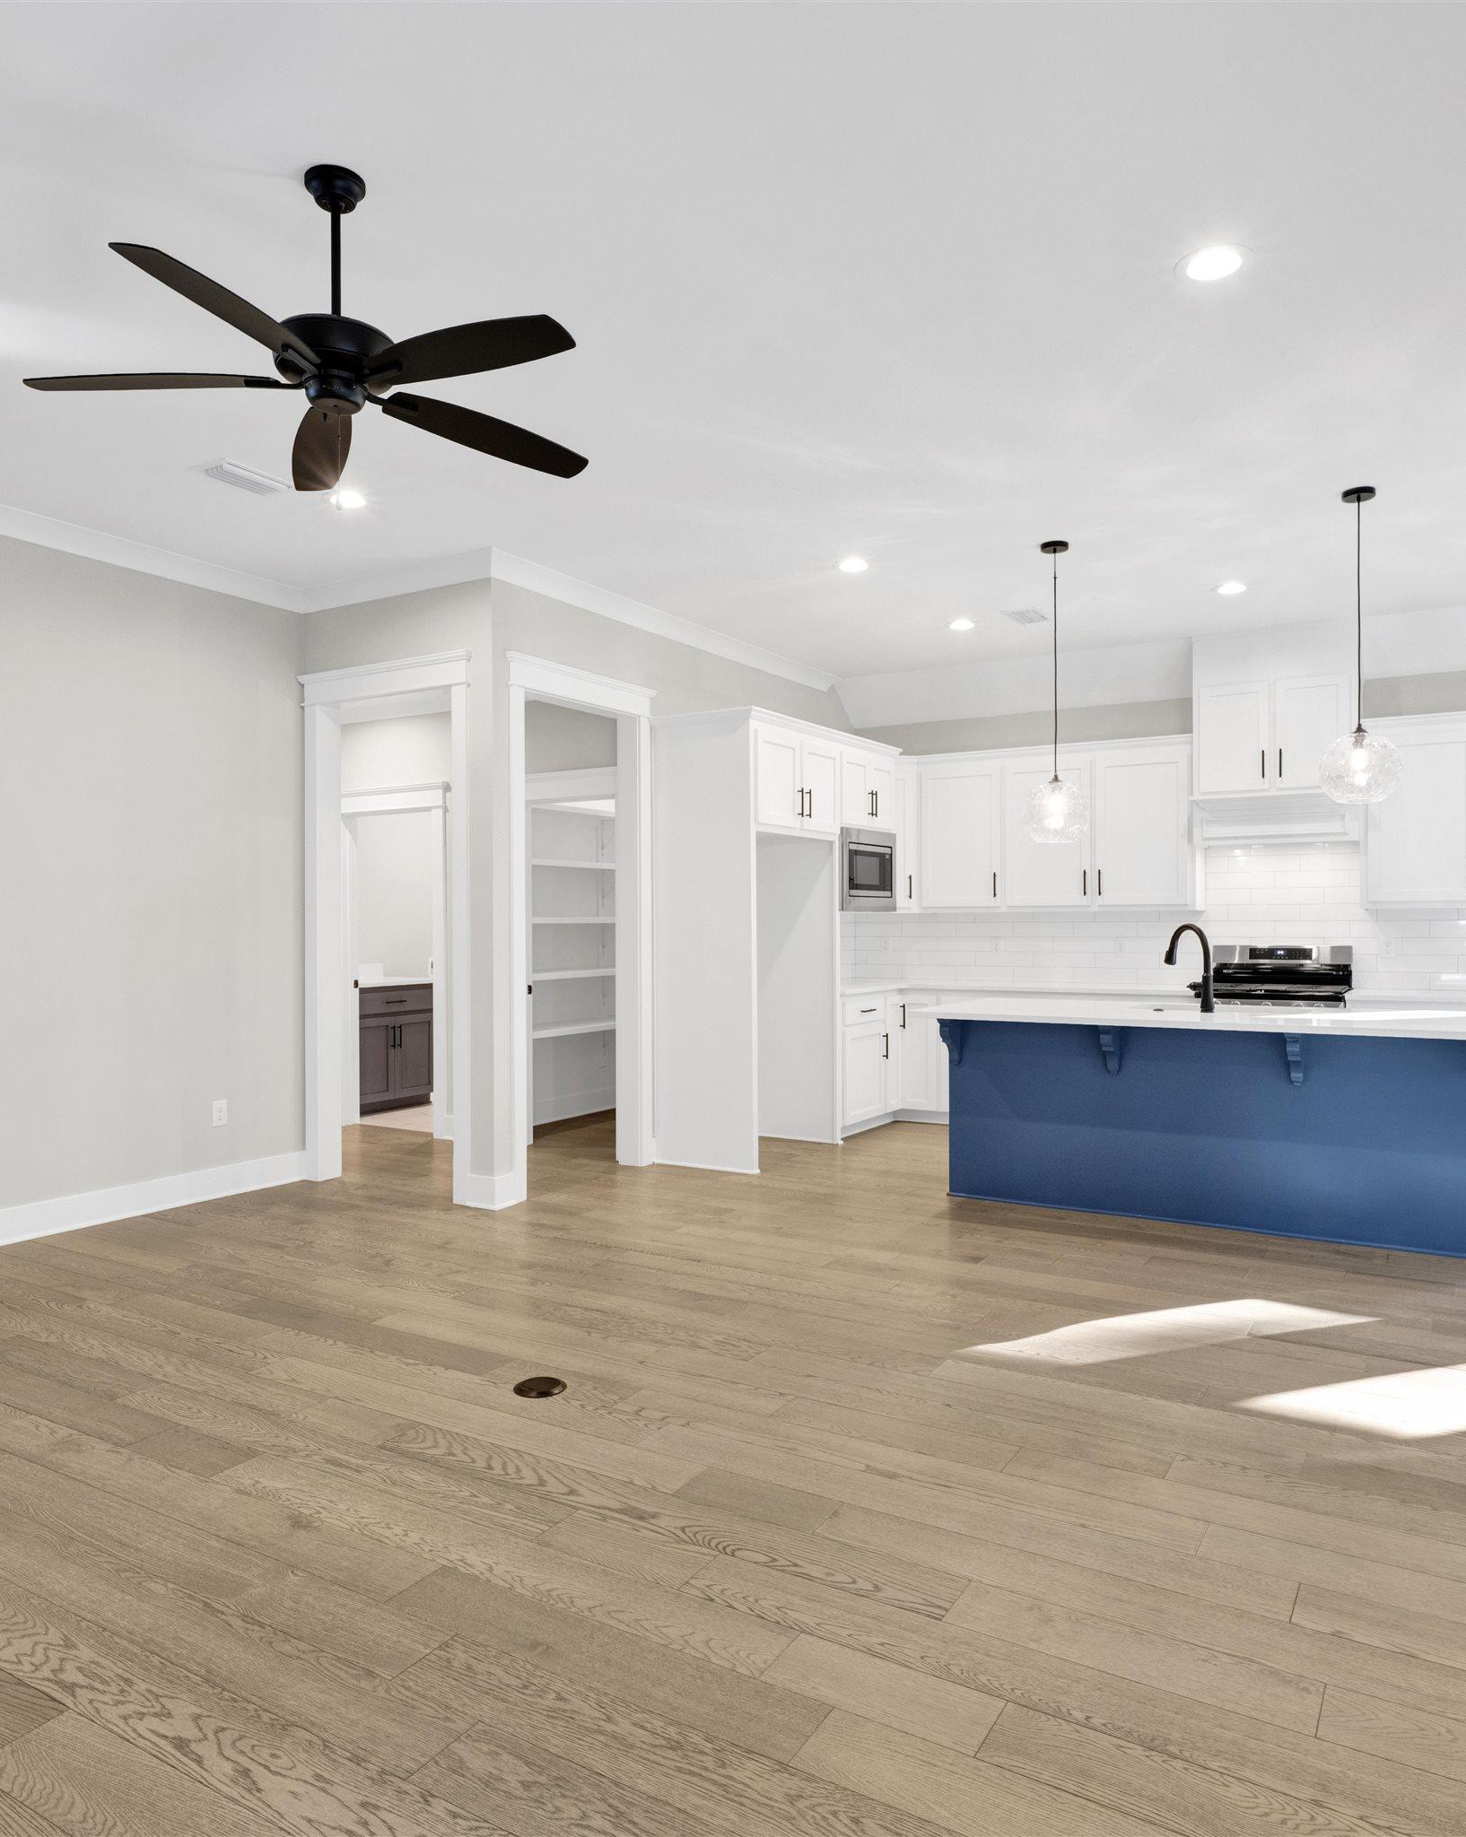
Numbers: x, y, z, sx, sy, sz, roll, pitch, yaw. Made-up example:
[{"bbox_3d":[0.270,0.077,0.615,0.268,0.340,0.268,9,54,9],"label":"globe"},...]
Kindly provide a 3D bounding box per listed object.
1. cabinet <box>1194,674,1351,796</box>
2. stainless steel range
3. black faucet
[{"bbox_3d":[3.219,-1.044,6.785,0.885,0.690,0.360,0,0,30],"label":"cabinet"},{"bbox_3d":[3.150,0.751,6.655,0.765,1.180,0.690,0,0,30],"label":"stainless steel range"},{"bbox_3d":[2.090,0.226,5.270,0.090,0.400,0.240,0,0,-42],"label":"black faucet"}]

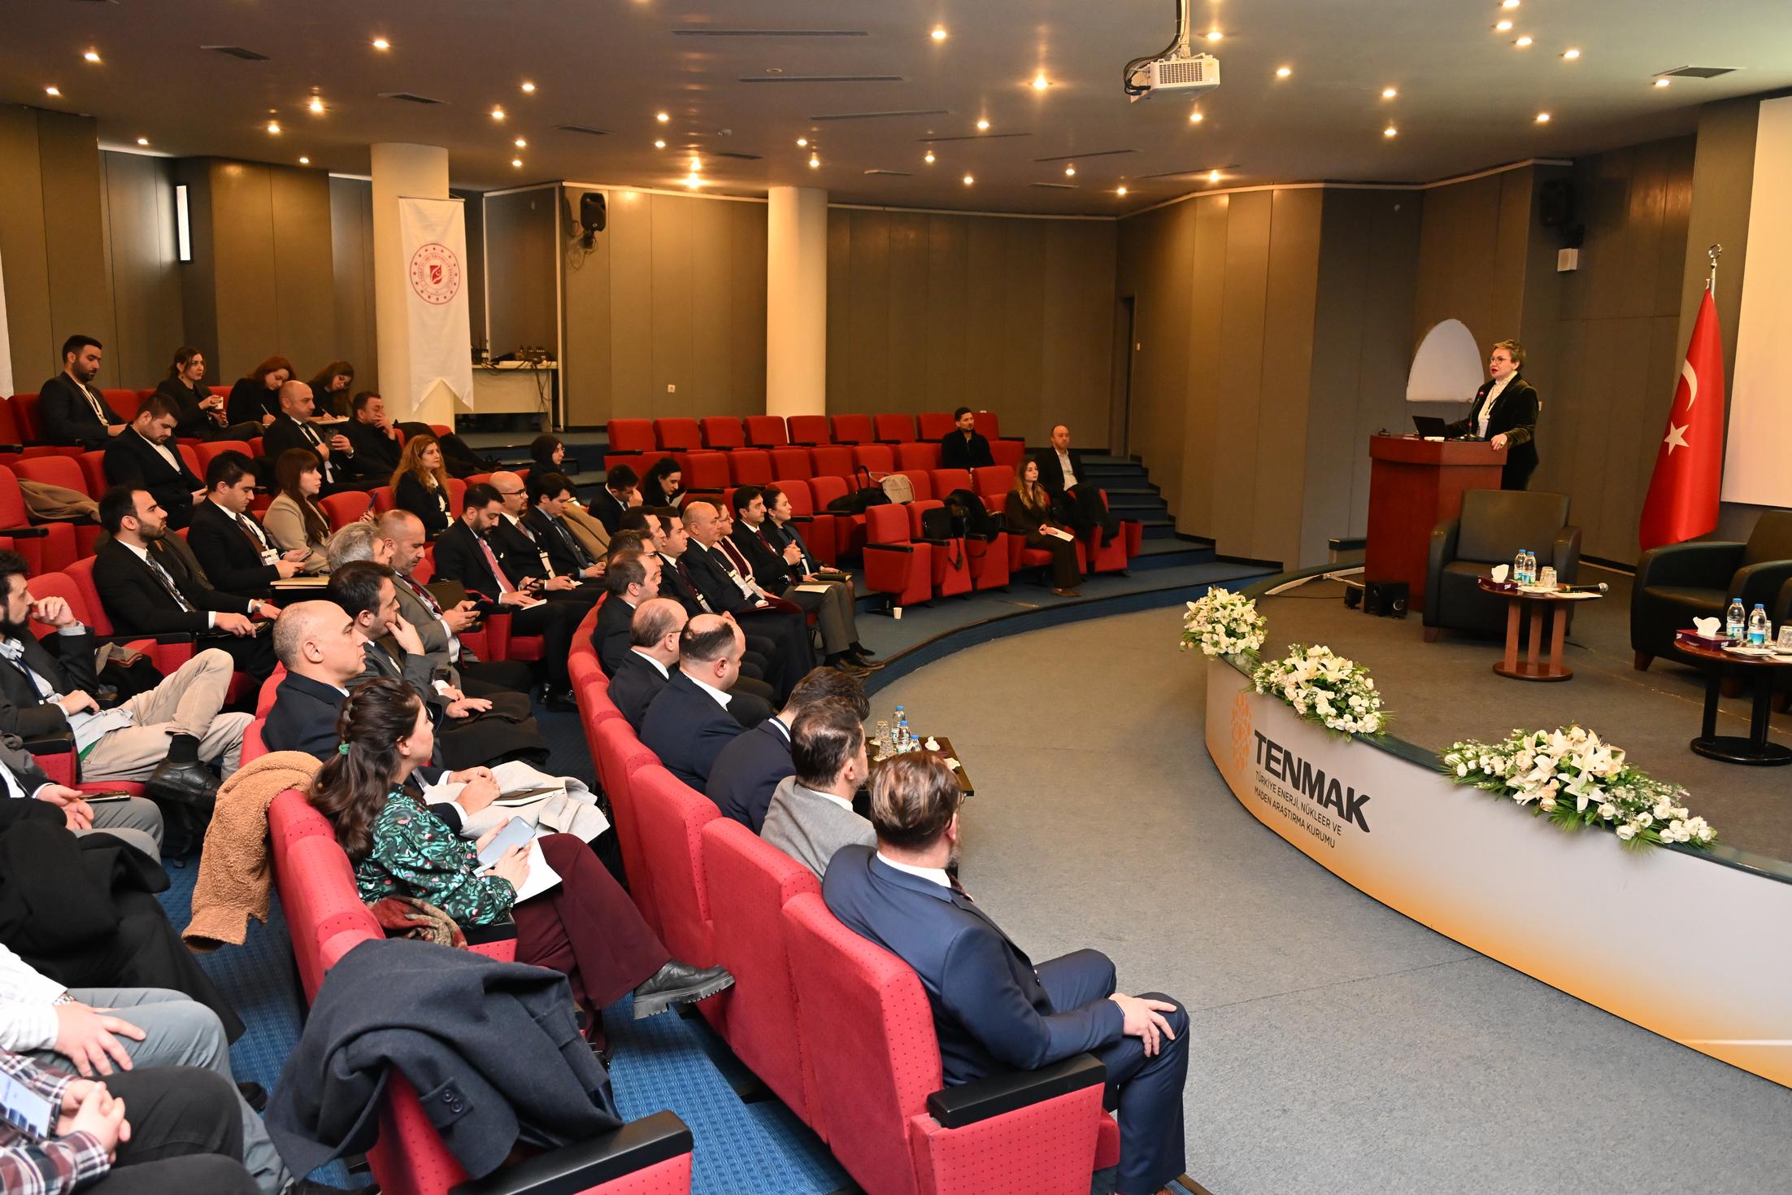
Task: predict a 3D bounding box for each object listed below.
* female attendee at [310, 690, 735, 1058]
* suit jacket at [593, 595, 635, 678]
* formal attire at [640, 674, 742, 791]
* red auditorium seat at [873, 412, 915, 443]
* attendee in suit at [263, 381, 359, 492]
[{"bbox_3d":[-0.891,0.692,3.752,1.030,1.090,0.540,-4,10,-29],"label":"female attendee"},{"bbox_3d":[-1.046,0.351,6.181,0.450,0.680,0.520,-1,9,-10],"label":"suit jacket"},{"bbox_3d":[-0.569,0.610,4.707,0.500,0.660,0.540,-2,9,-19],"label":"formal attire"},{"bbox_3d":[0.166,-1.567,16.576,0.604,0.871,0.554,-7,11,-40],"label":"red auditorium seat"},{"bbox_3d":[-3.430,-0.707,9.204,0.900,1.224,0.580,2,9,9],"label":"attendee in suit"}]

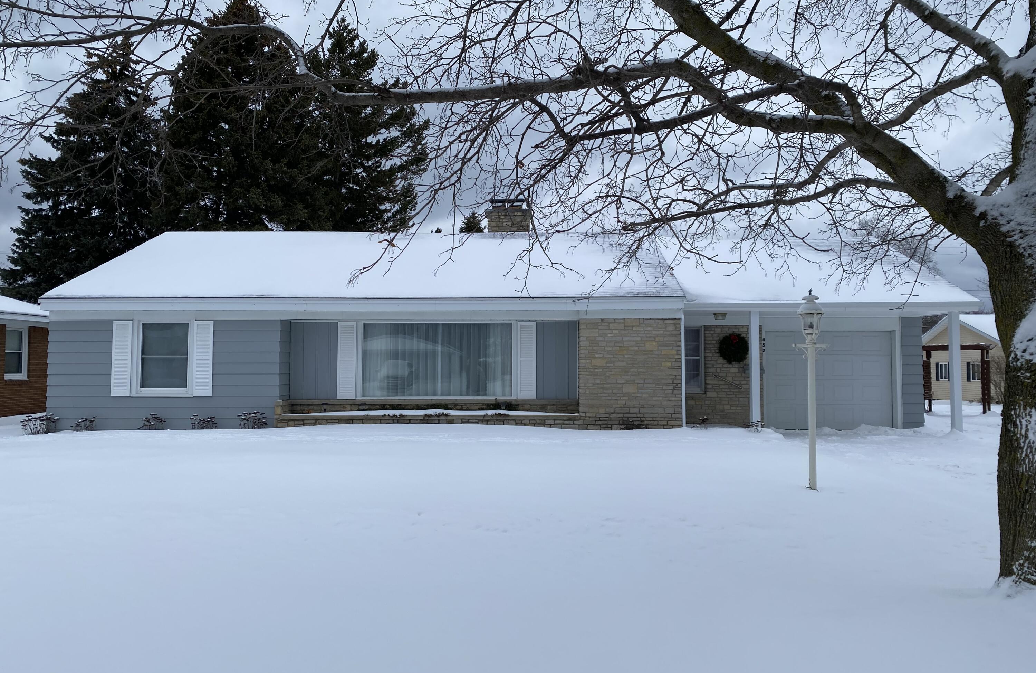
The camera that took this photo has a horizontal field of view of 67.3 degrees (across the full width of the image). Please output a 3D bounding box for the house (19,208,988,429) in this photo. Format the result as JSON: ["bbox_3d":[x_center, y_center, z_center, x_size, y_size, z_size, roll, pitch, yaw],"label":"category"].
[{"bbox_3d":[-0.018,-0.439,19.046,17.530,5.030,9.620,0,-3,1],"label":"house"}]

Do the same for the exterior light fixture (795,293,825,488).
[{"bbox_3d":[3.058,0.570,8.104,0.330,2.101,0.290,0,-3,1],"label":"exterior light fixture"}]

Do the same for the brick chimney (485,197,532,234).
[{"bbox_3d":[-0.249,-2.982,19.947,1.200,1.123,0.800,0,-3,1],"label":"brick chimney"}]

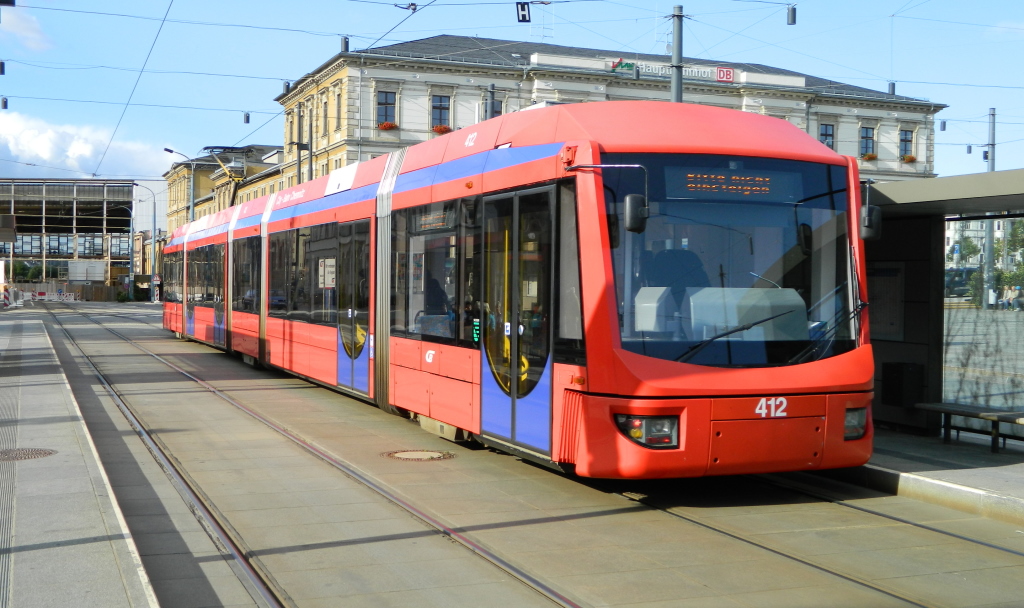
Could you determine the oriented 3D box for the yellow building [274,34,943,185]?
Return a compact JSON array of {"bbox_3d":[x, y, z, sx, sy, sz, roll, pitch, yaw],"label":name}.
[{"bbox_3d":[7.470,-9.222,89.945,46.200,19.192,20.700,0,1,-22],"label":"yellow building"}]

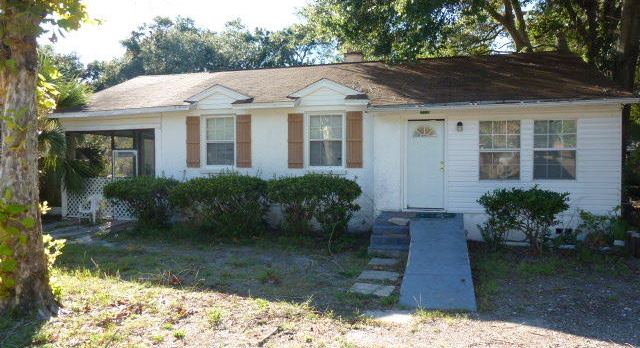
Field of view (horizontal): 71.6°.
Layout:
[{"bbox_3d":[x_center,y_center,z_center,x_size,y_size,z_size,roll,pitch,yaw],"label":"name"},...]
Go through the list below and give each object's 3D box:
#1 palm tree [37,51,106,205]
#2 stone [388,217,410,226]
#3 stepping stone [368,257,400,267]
[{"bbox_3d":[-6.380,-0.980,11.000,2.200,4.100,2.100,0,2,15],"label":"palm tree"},{"bbox_3d":[1.650,0.985,9.200,0.450,0.080,0.400,0,2,15],"label":"stone"},{"bbox_3d":[1.160,1.610,8.000,0.500,0.050,0.400,0,2,15],"label":"stepping stone"}]

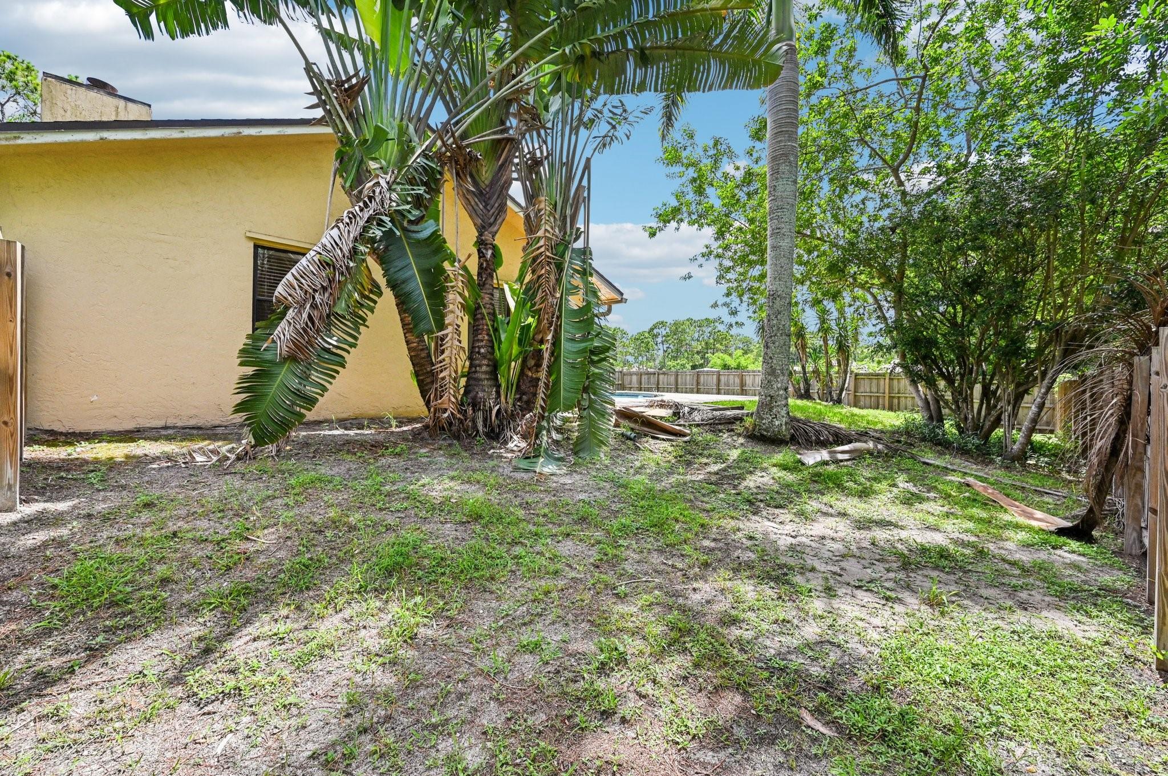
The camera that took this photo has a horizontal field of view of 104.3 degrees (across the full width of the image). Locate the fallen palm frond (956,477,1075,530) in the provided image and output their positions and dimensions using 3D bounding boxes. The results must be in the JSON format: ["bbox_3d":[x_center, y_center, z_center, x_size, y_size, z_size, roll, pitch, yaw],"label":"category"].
[{"bbox_3d":[4.840,1.300,5.200,0.300,0.200,1.600,0,0,12],"label":"fallen palm frond"}]

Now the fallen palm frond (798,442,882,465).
[{"bbox_3d":[3.920,0.990,6.850,1.600,0.250,0.360,0,0,-28],"label":"fallen palm frond"}]

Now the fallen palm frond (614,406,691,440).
[{"bbox_3d":[1.100,0.580,7.300,1.300,0.380,0.450,0,0,25],"label":"fallen palm frond"}]

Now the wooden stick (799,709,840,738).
[{"bbox_3d":[0.962,1.388,1.880,0.038,0.020,0.170,0,0,-35],"label":"wooden stick"}]

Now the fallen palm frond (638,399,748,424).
[{"bbox_3d":[2.000,0.440,8.400,1.900,0.360,0.900,0,0,-3],"label":"fallen palm frond"}]

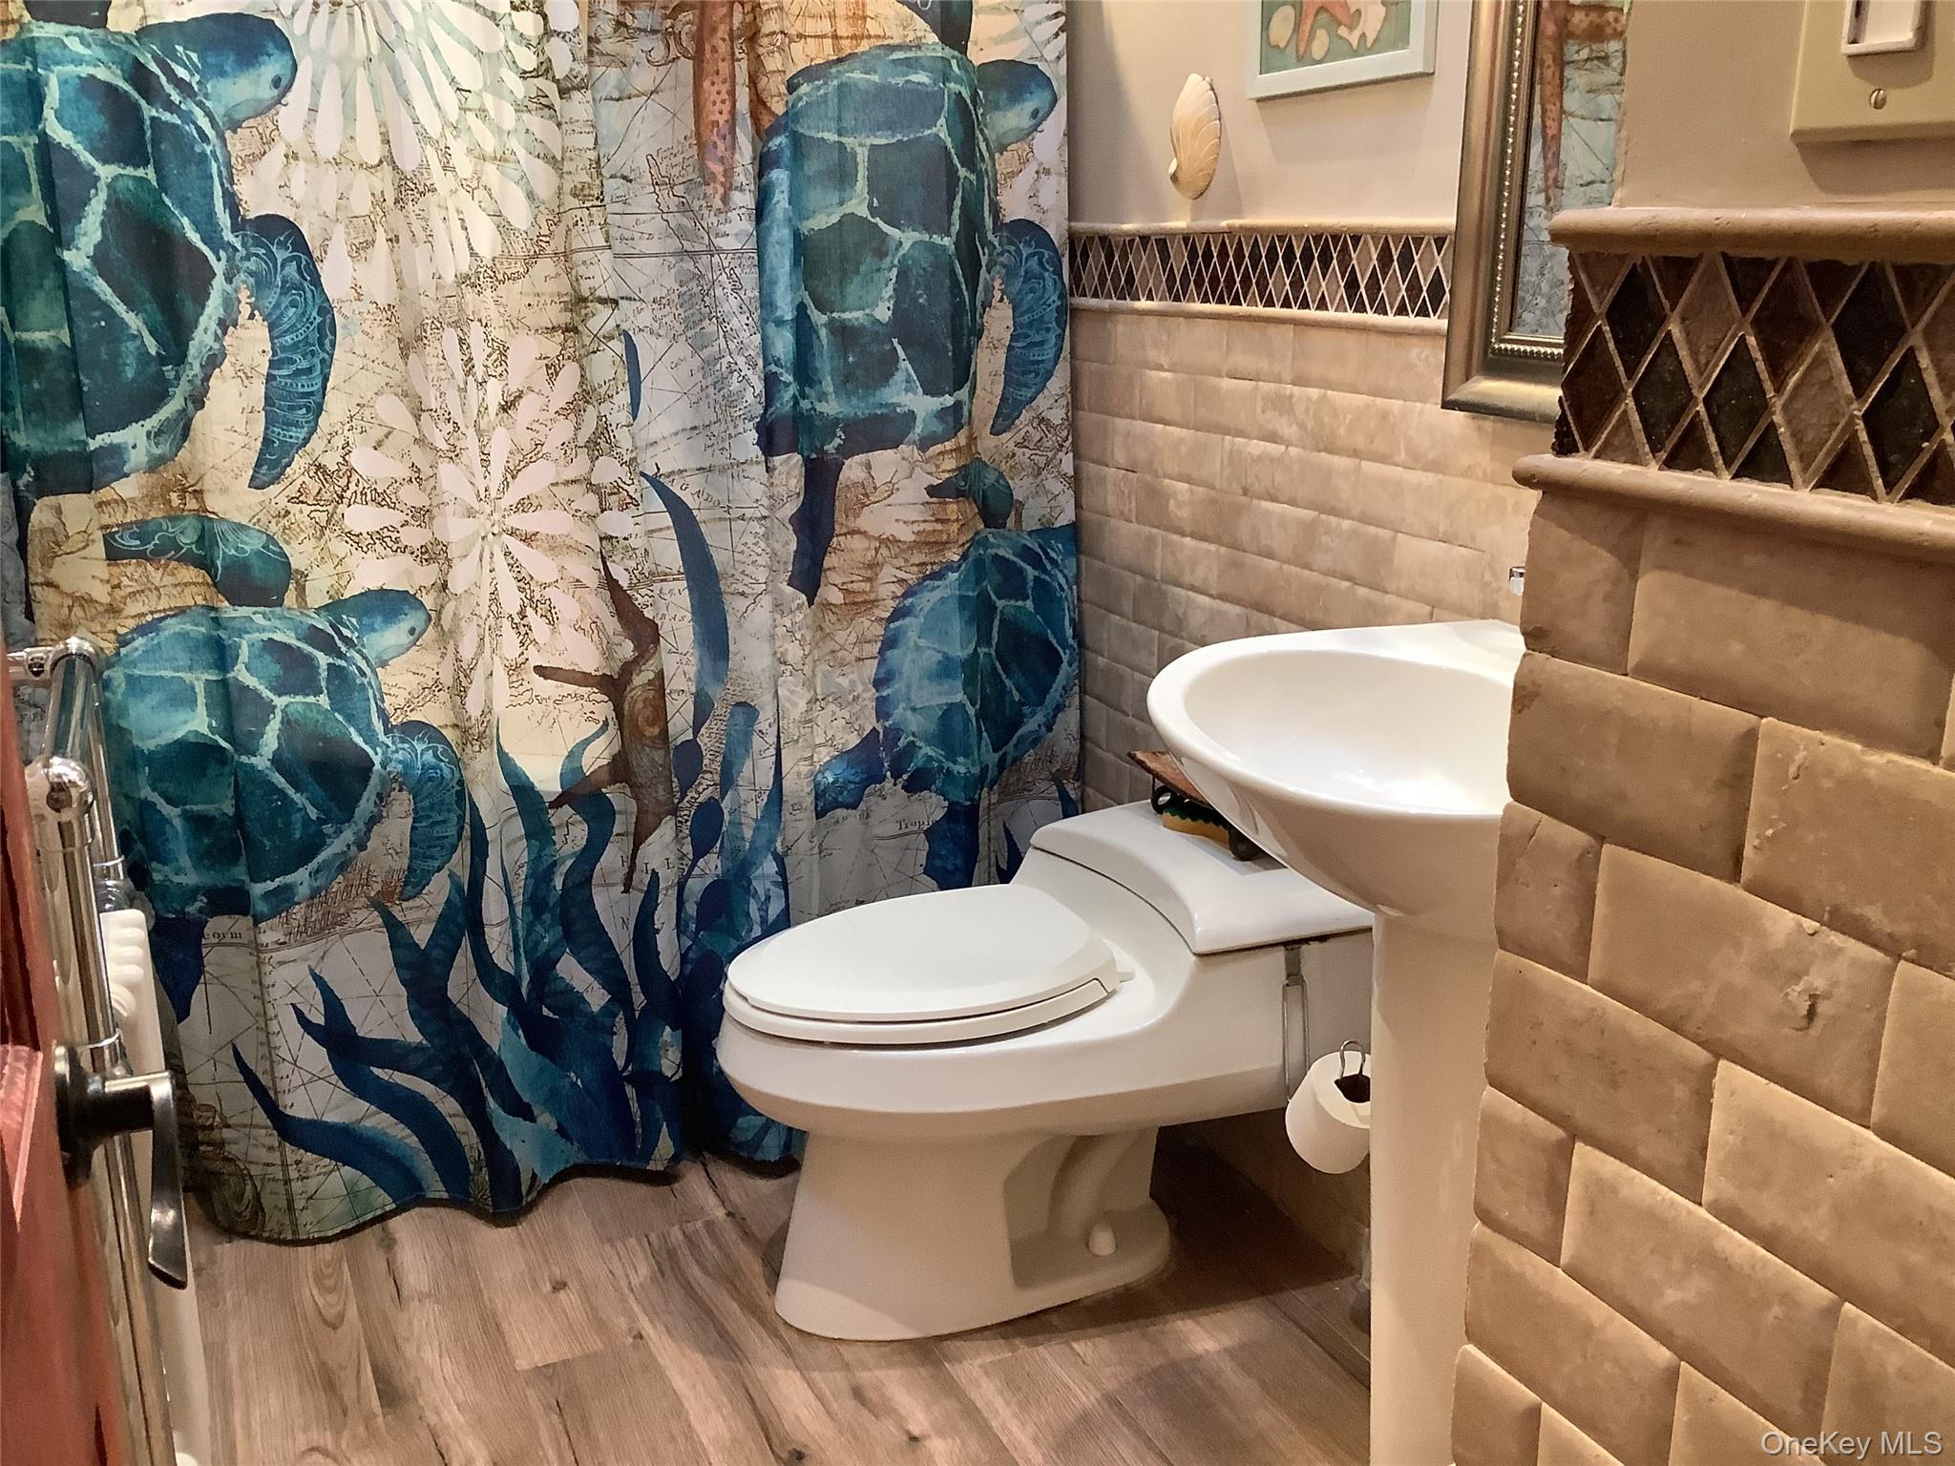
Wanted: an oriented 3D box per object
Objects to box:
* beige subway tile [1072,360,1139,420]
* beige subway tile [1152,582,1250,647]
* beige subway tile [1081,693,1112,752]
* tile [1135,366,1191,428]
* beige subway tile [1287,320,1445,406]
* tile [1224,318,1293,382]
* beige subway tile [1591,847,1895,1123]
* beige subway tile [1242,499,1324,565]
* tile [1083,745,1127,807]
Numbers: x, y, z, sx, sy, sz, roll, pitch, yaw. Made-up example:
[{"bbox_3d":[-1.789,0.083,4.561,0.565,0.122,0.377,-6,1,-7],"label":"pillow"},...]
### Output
[{"bbox_3d":[0.209,-0.533,2.721,0.012,0.076,0.172,-7,17,-25],"label":"beige subway tile"},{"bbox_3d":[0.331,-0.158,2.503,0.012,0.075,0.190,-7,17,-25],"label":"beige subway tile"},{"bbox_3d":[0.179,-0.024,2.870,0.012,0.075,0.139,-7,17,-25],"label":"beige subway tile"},{"bbox_3d":[0.278,-0.494,2.585,0.012,0.076,0.152,-7,17,-25],"label":"tile"},{"bbox_3d":[0.473,-0.444,2.115,0.012,0.075,0.289,-7,17,-25],"label":"beige subway tile"},{"bbox_3d":[0.370,-0.496,2.296,0.011,0.073,0.152,-7,17,-25],"label":"tile"},{"bbox_3d":[0.324,0.104,0.754,0.011,0.072,0.153,-7,17,-25],"label":"beige subway tile"},{"bbox_3d":[0.407,-0.262,2.309,0.012,0.075,0.151,-7,17,-25],"label":"beige subway tile"},{"bbox_3d":[0.212,0.067,2.878,0.012,0.076,0.152,-7,17,-25],"label":"tile"}]

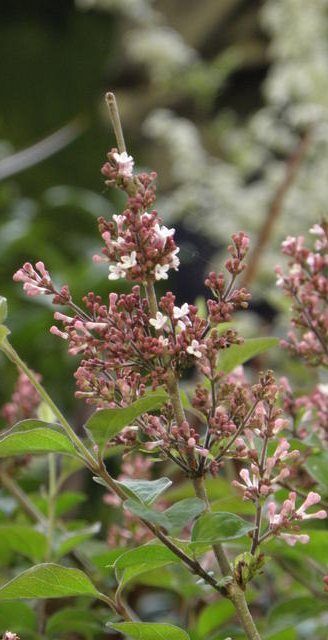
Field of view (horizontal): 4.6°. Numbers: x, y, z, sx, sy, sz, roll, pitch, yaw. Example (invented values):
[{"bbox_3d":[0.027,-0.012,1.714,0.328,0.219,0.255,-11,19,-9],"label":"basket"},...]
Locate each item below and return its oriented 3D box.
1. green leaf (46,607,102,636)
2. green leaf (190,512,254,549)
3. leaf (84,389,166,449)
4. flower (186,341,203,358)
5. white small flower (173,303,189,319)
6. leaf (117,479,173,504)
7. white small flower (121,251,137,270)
[{"bbox_3d":[-0.046,0.153,2.060,0.028,0.015,0.020,0,6,0],"label":"green leaf"},{"bbox_3d":[0.032,0.114,2.190,0.035,0.017,0.026,0,8,0],"label":"green leaf"},{"bbox_3d":[-0.014,0.039,1.600,0.033,0.015,0.015,-33,8,0],"label":"leaf"},{"bbox_3d":[0.014,0.014,1.900,0.007,0.008,0.007,-1,6,-5],"label":"flower"},{"bbox_3d":[0.008,-0.004,1.905,0.007,0.007,0.007,0,6,0],"label":"white small flower"},{"bbox_3d":[-0.009,0.080,1.890,0.025,0.012,0.020,0,6,0],"label":"leaf"},{"bbox_3d":[-0.017,-0.028,1.900,0.007,0.009,0.007,2,6,15],"label":"white small flower"}]

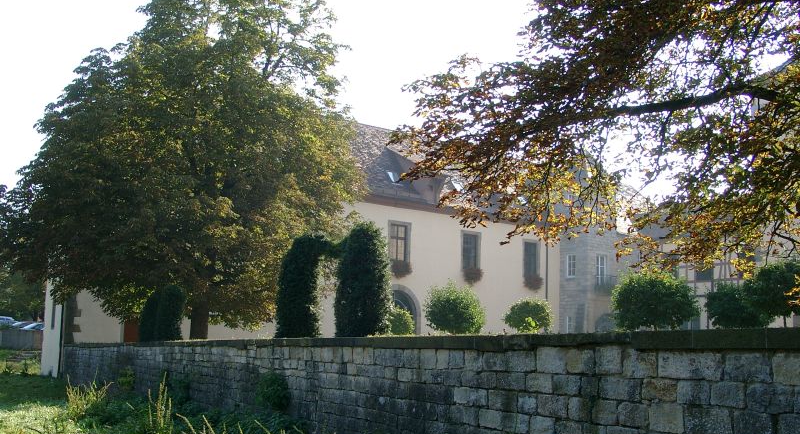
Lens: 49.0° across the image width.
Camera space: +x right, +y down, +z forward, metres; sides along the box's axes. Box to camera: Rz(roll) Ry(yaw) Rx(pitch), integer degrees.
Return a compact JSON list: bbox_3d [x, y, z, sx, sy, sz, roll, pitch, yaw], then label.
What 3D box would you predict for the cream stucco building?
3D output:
[{"bbox_3d":[-4.307,1.342,44.662,26.733,12.800,8.500,7,-10,-36],"label":"cream stucco building"}]

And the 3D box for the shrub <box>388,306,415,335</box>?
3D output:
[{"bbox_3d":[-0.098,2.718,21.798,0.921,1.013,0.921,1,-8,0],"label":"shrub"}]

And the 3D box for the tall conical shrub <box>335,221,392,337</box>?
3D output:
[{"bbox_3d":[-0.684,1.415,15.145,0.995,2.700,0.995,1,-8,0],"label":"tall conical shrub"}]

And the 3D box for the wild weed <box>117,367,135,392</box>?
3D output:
[{"bbox_3d":[-6.877,4.046,22.000,0.451,0.651,0.426,1,-8,0],"label":"wild weed"}]

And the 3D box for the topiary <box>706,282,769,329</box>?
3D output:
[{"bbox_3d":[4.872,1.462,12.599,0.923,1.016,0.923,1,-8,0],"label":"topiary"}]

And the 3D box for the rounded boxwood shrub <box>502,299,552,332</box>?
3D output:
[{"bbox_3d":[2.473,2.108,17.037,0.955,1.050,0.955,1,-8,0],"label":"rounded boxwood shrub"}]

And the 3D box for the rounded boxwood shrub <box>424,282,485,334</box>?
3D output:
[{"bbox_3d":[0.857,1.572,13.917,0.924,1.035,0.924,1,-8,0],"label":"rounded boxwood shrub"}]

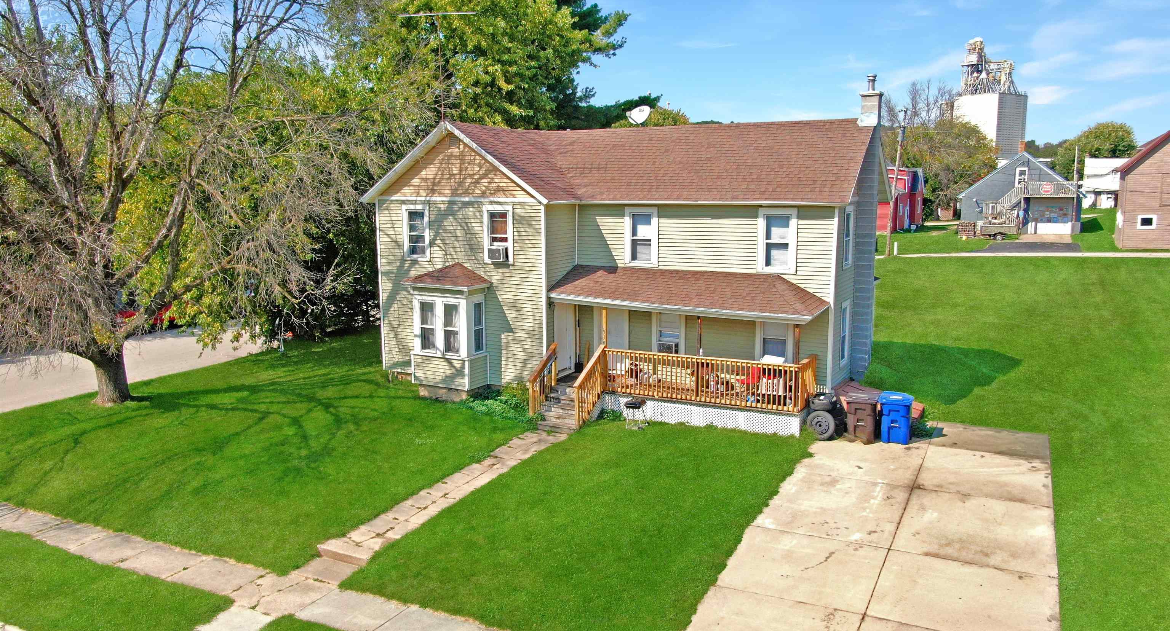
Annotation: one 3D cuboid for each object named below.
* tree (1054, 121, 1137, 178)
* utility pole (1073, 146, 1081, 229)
[{"bbox_3d":[78.662,-23.592,125.000,13.000,12.523,13.000,5,10,28],"label":"tree"},{"bbox_3d":[36.661,-9.510,60.500,0.300,6.331,0.300,5,10,28],"label":"utility pole"}]

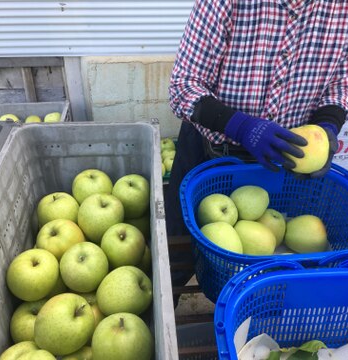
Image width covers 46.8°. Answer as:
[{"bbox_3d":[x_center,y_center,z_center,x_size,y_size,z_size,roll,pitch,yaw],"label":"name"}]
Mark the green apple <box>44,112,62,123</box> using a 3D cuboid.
[{"bbox_3d":[-0.535,-0.262,1.780,0.080,0.078,0.080,1,35,0],"label":"green apple"}]

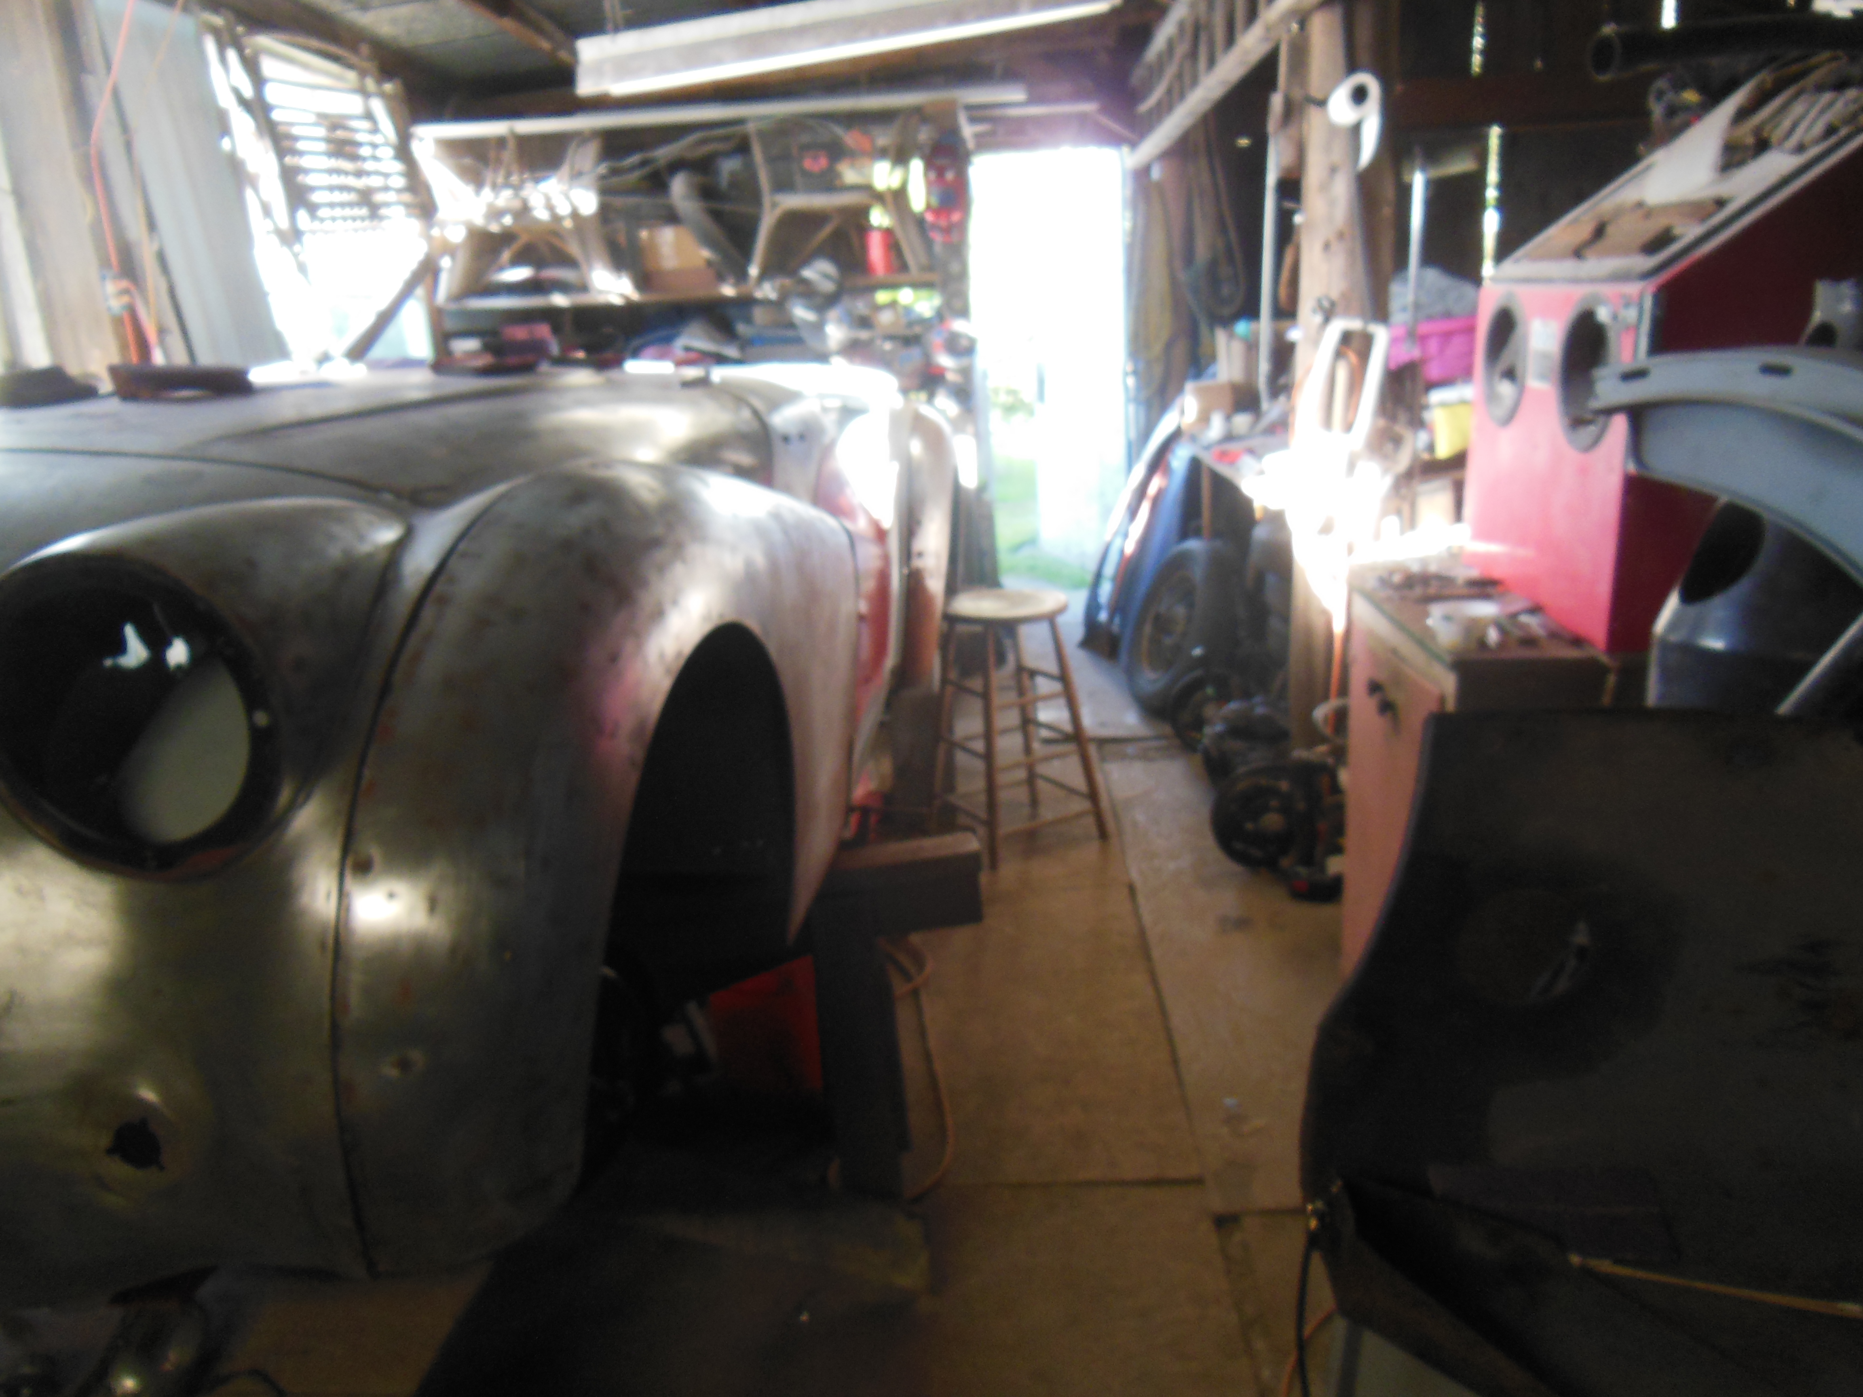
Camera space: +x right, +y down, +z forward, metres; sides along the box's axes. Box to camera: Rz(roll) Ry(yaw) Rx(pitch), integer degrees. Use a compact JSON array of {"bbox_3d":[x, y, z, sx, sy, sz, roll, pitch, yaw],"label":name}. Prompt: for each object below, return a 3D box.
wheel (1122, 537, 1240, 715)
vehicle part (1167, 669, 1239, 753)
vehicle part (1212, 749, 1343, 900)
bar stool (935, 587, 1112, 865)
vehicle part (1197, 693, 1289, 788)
[{"bbox_3d":[0.899,-0.246,4.795,0.170,0.650,0.650,17,12,-13],"label":"wheel"},{"bbox_3d":[0.903,0.032,4.384,0.270,0.270,0.160,-2,16,3],"label":"vehicle part"},{"bbox_3d":[0.874,0.298,3.399,0.320,0.290,0.280,-2,16,3],"label":"vehicle part"},{"bbox_3d":[0.218,0.064,3.684,0.377,0.662,0.377,-11,17,-27],"label":"bar stool"},{"bbox_3d":[0.968,0.107,4.177,0.300,0.230,0.280,-2,16,3],"label":"vehicle part"}]

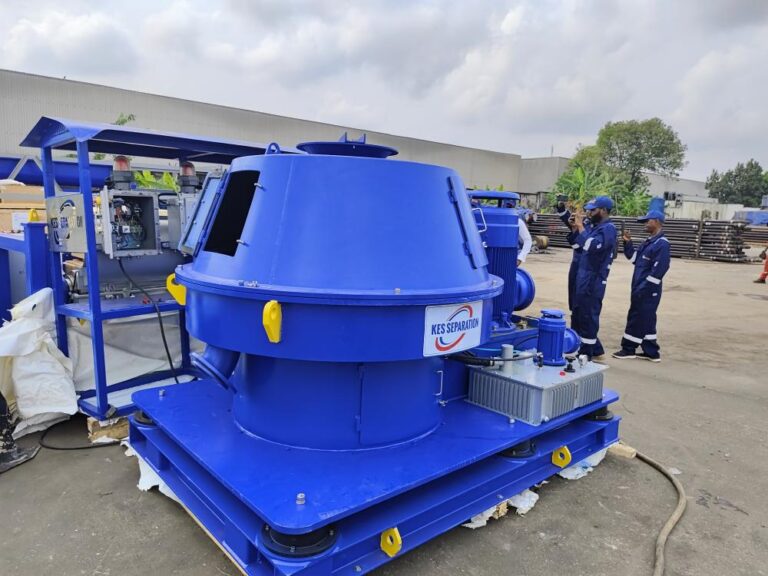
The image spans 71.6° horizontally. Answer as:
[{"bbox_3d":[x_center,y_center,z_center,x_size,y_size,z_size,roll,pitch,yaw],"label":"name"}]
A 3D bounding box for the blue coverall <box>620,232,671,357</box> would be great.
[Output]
[{"bbox_3d":[2.951,0.073,6.005,0.500,1.390,0.500,-1,7,-3],"label":"blue coverall"}]

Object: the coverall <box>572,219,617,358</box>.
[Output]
[{"bbox_3d":[2.380,0.000,6.017,0.480,1.560,0.520,1,7,9],"label":"coverall"}]

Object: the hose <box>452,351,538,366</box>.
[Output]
[{"bbox_3d":[0.720,0.463,3.500,0.570,0.090,0.140,0,7,6],"label":"hose"}]

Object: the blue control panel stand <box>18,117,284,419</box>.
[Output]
[{"bbox_3d":[-1.920,-0.132,4.643,1.050,2.170,1.730,5,9,39],"label":"blue control panel stand"}]

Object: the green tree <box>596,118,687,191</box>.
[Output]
[{"bbox_3d":[22.773,-9.590,47.620,8.000,10.800,8.000,0,7,0],"label":"green tree"}]

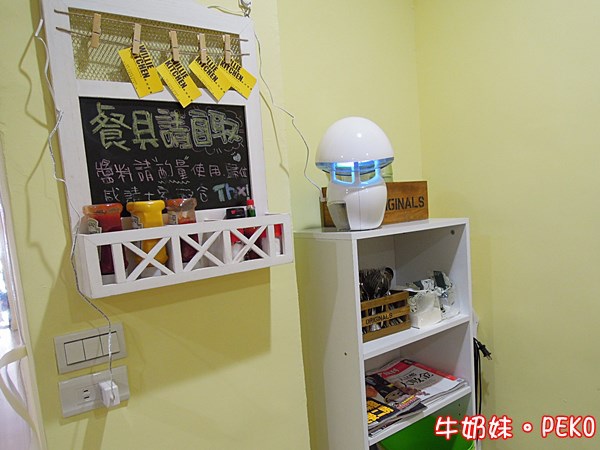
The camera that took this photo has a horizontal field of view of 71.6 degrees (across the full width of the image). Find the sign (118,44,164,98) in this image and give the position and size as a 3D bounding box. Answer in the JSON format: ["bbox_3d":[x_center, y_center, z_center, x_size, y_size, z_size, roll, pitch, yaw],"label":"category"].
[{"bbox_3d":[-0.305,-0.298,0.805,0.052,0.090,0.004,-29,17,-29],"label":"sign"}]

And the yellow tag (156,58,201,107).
[{"bbox_3d":[-0.247,-0.292,0.852,0.050,0.089,0.004,-46,24,-23],"label":"yellow tag"}]

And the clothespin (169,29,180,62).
[{"bbox_3d":[-0.255,-0.360,0.840,0.010,0.059,0.012,-7,6,-33],"label":"clothespin"}]

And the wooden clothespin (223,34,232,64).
[{"bbox_3d":[-0.159,-0.381,0.901,0.010,0.060,0.012,-1,3,-33],"label":"wooden clothespin"}]

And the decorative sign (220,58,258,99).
[{"bbox_3d":[-0.139,-0.328,0.913,0.090,0.052,0.004,36,-17,-29],"label":"decorative sign"}]

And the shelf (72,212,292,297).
[{"bbox_3d":[-0.216,0.048,0.847,0.402,0.105,0.117,-7,6,-33],"label":"shelf"}]

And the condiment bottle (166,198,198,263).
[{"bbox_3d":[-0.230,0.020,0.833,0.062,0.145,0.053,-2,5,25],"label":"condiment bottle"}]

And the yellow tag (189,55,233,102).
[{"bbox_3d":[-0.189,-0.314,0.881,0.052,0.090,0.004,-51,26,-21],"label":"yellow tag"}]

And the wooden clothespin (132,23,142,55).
[{"bbox_3d":[-0.316,-0.361,0.805,0.010,0.063,0.012,6,-2,-33],"label":"wooden clothespin"}]

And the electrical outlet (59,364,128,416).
[{"bbox_3d":[-0.392,0.322,0.803,0.118,0.071,0.010,-7,5,-32],"label":"electrical outlet"}]

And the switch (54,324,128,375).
[{"bbox_3d":[-0.397,0.236,0.797,0.118,0.071,0.010,-7,5,-32],"label":"switch"}]

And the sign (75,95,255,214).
[{"bbox_3d":[-0.257,-0.137,0.868,0.336,0.236,0.012,-7,5,-32],"label":"sign"}]

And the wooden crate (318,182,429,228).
[{"bbox_3d":[0.228,-0.064,1.246,0.262,0.115,0.160,-7,5,-32],"label":"wooden crate"}]

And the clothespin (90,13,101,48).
[{"bbox_3d":[-0.374,-0.358,0.767,0.010,0.063,0.012,3,0,-33],"label":"clothespin"}]

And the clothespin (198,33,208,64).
[{"bbox_3d":[-0.205,-0.369,0.872,0.010,0.059,0.012,-7,6,-33],"label":"clothespin"}]

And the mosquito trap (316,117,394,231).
[{"bbox_3d":[0.139,-0.131,1.068,0.205,0.290,0.205,-4,5,-5],"label":"mosquito trap"}]

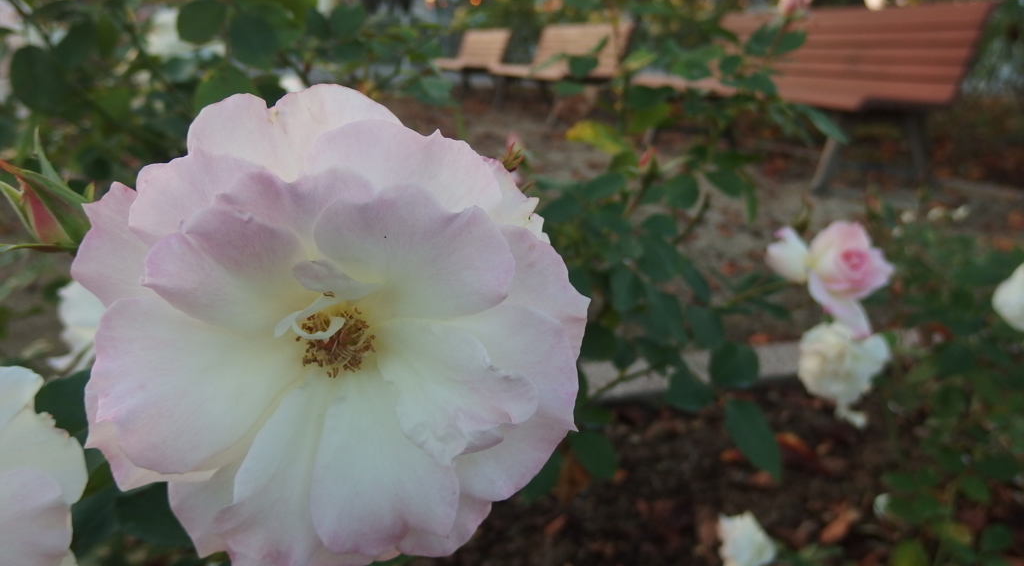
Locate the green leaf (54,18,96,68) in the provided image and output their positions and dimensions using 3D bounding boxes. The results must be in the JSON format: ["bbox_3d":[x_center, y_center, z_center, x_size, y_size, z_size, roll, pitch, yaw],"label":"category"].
[{"bbox_3d":[-0.283,-0.155,0.480,0.027,0.033,0.014,-11,21,-27],"label":"green leaf"}]

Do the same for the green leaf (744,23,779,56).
[{"bbox_3d":[0.212,-0.207,0.630,0.025,0.027,0.020,6,19,17],"label":"green leaf"}]

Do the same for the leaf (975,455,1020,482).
[{"bbox_3d":[0.591,0.226,0.900,0.056,0.034,0.030,12,22,35],"label":"leaf"}]

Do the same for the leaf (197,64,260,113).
[{"bbox_3d":[-0.181,-0.119,0.470,0.033,0.037,0.025,-7,19,-19],"label":"leaf"}]

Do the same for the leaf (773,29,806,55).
[{"bbox_3d":[0.237,-0.206,0.630,0.023,0.021,0.020,6,19,19],"label":"leaf"}]

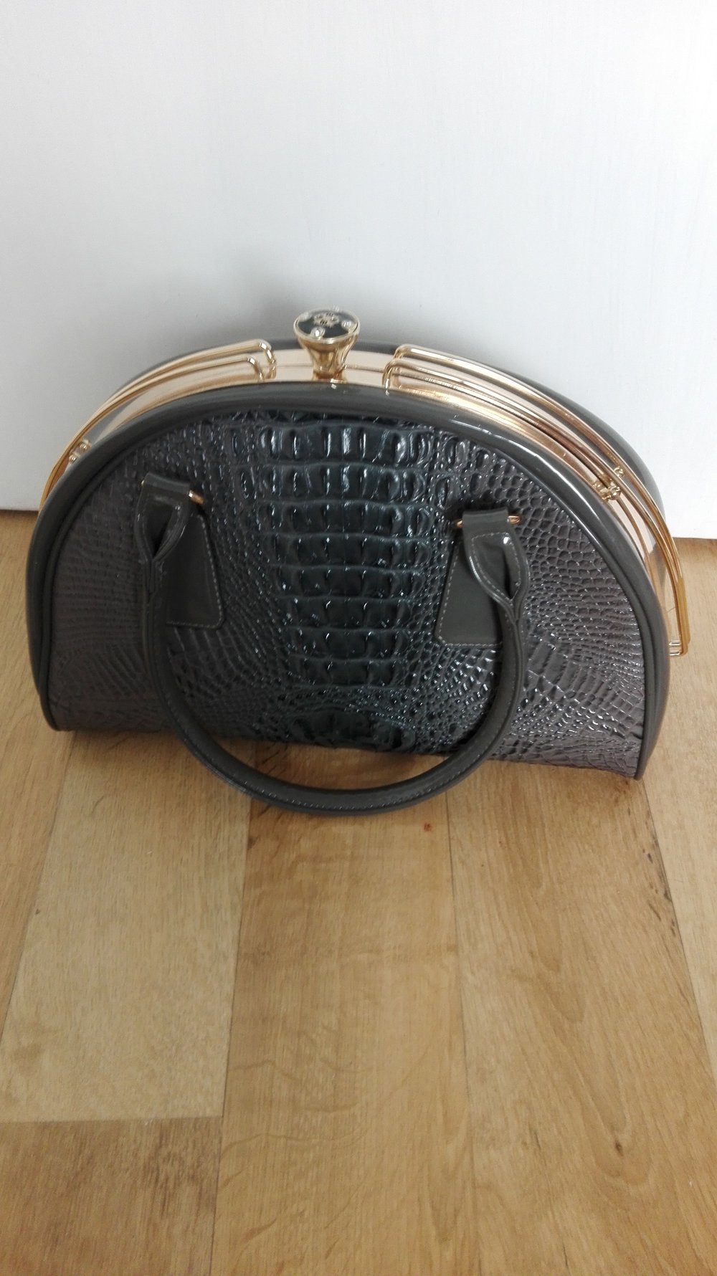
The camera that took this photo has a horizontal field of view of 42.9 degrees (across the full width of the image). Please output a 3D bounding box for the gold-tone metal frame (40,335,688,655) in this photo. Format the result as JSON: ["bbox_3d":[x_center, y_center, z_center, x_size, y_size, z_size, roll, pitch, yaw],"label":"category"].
[{"bbox_3d":[-0.009,-0.063,0.449,0.361,0.185,0.044,4,49,7],"label":"gold-tone metal frame"}]

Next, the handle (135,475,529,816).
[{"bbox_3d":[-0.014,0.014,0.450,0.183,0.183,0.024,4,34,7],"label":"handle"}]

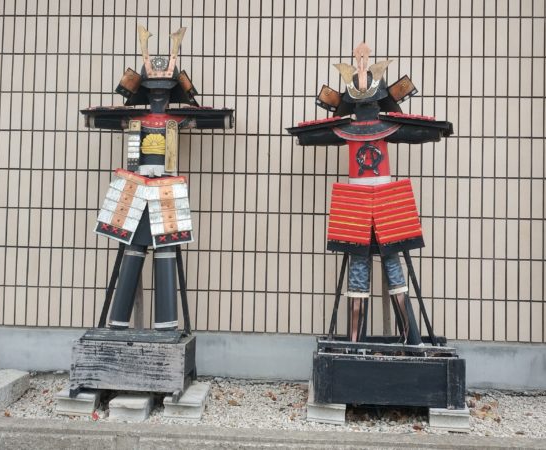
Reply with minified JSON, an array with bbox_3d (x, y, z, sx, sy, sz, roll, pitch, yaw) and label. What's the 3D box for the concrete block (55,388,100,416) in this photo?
[{"bbox_3d":[-0.965,0.906,2.890,0.190,0.100,0.390,1,-2,2],"label":"concrete block"}]

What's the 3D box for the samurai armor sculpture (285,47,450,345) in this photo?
[{"bbox_3d":[0.508,-0.154,2.870,0.850,1.535,0.340,1,-2,3],"label":"samurai armor sculpture"}]

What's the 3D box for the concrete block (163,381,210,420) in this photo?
[{"bbox_3d":[-0.442,0.918,2.885,0.190,0.100,0.390,1,-2,2],"label":"concrete block"}]

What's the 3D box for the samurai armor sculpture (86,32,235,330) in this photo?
[{"bbox_3d":[-0.605,-0.247,2.900,0.800,1.580,0.340,1,-2,3],"label":"samurai armor sculpture"}]

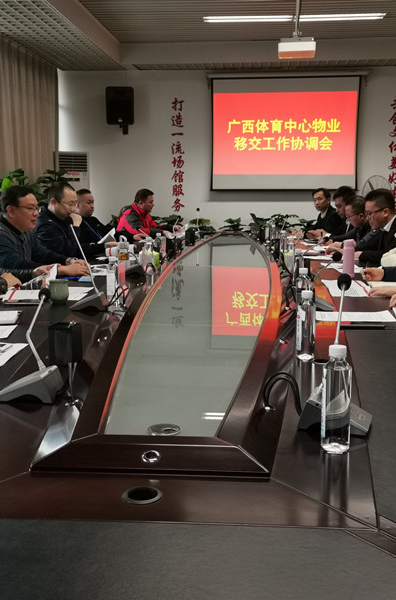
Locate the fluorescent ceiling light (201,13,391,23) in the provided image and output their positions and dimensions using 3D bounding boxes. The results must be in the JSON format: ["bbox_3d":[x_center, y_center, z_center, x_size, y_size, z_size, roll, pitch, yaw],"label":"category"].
[{"bbox_3d":[1.285,-3.778,8.975,2.430,0.070,0.200,1,9,6],"label":"fluorescent ceiling light"}]

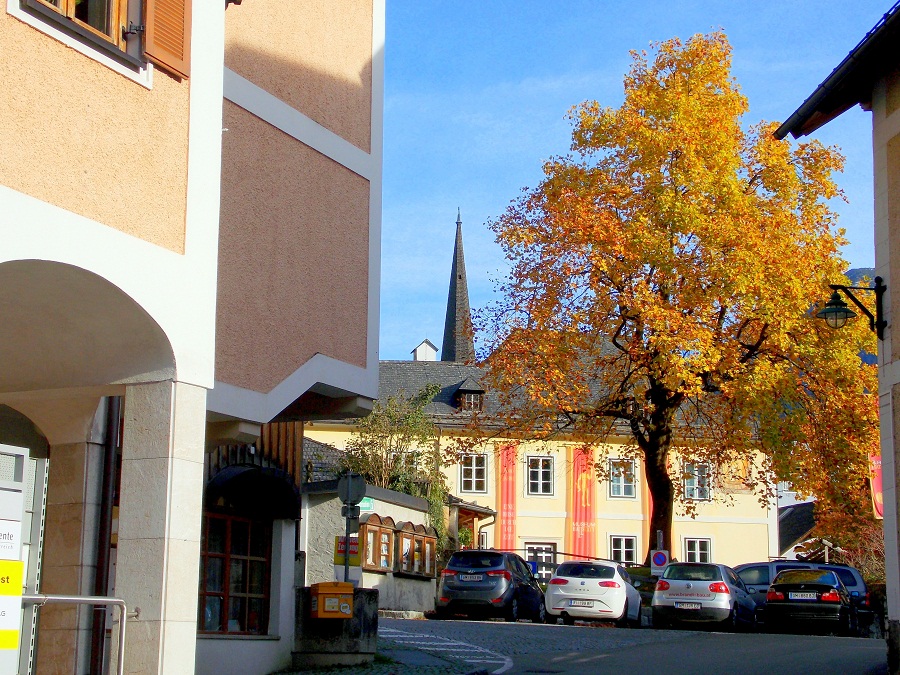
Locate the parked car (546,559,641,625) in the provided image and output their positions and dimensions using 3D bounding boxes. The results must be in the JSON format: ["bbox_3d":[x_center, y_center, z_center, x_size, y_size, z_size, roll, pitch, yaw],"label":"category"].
[{"bbox_3d":[3.305,5.854,35.101,1.768,1.455,4.315,-1,-10,12],"label":"parked car"}]

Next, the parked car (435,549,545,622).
[{"bbox_3d":[1.106,5.946,36.670,1.765,1.600,4.100,-2,-10,16],"label":"parked car"}]

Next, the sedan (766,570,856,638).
[{"bbox_3d":[7.934,5.771,33.625,1.739,1.415,4.471,-2,-10,17],"label":"sedan"}]

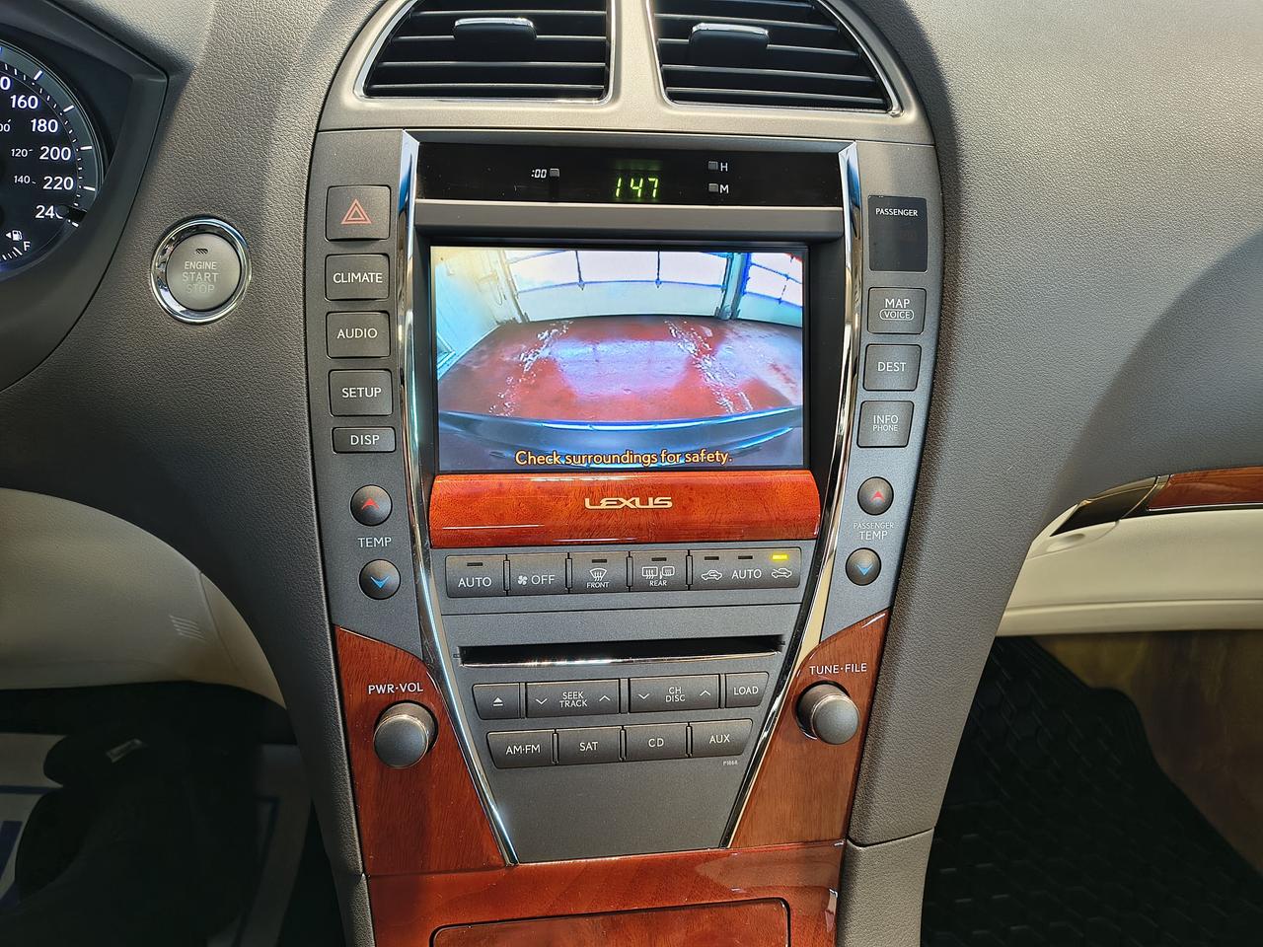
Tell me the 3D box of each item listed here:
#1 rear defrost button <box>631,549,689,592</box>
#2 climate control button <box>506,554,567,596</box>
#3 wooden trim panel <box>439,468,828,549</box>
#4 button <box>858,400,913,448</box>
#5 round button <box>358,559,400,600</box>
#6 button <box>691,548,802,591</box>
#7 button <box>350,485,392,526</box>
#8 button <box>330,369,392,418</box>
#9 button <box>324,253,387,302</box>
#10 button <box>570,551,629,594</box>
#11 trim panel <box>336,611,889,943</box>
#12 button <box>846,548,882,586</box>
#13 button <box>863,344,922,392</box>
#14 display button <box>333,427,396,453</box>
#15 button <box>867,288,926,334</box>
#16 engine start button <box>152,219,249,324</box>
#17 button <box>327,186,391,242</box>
[{"bbox_3d":[0.011,0.039,0.356,0.022,0.016,0.008,-1,1,-6],"label":"rear defrost button"},{"bbox_3d":[-0.037,0.040,0.350,0.023,0.016,0.008,-1,1,-6],"label":"climate control button"},{"bbox_3d":[-0.002,0.013,0.352,0.154,0.028,0.020,-1,2,-6],"label":"wooden trim panel"},{"bbox_3d":[0.103,-0.020,0.361,0.023,0.018,0.008,-1,2,-6],"label":"button"},{"bbox_3d":[-0.098,0.041,0.341,0.016,0.016,0.008,-1,1,-6],"label":"round button"},{"bbox_3d":[0.046,0.039,0.360,0.046,0.016,0.008,-1,1,-6],"label":"button"},{"bbox_3d":[-0.100,0.012,0.338,0.016,0.016,0.007,-1,15,-6],"label":"button"},{"bbox_3d":[-0.101,-0.030,0.327,0.023,0.017,0.007,-1,15,-6],"label":"button"},{"bbox_3d":[-0.104,-0.074,0.337,0.022,0.016,0.008,-1,2,-6],"label":"button"},{"bbox_3d":[-0.013,0.041,0.362,0.025,0.019,0.008,-1,18,-6],"label":"button"},{"bbox_3d":[-0.009,0.142,0.405,0.243,0.165,0.050,-1,12,-6],"label":"trim panel"},{"bbox_3d":[0.100,0.040,0.375,0.017,0.017,0.007,-1,16,-6],"label":"button"},{"bbox_3d":[0.104,-0.042,0.347,0.024,0.018,0.007,-1,15,-6],"label":"button"},{"bbox_3d":[-0.101,-0.013,0.331,0.023,0.010,0.007,-1,15,-6],"label":"display button"},{"bbox_3d":[0.104,-0.063,0.342,0.024,0.018,0.007,-1,15,-6],"label":"button"},{"bbox_3d":[-0.168,-0.079,0.341,0.040,0.040,0.012,0,-3,1],"label":"engine start button"},{"bbox_3d":[-0.104,-0.099,0.336,0.023,0.020,0.008,-1,2,-6],"label":"button"}]

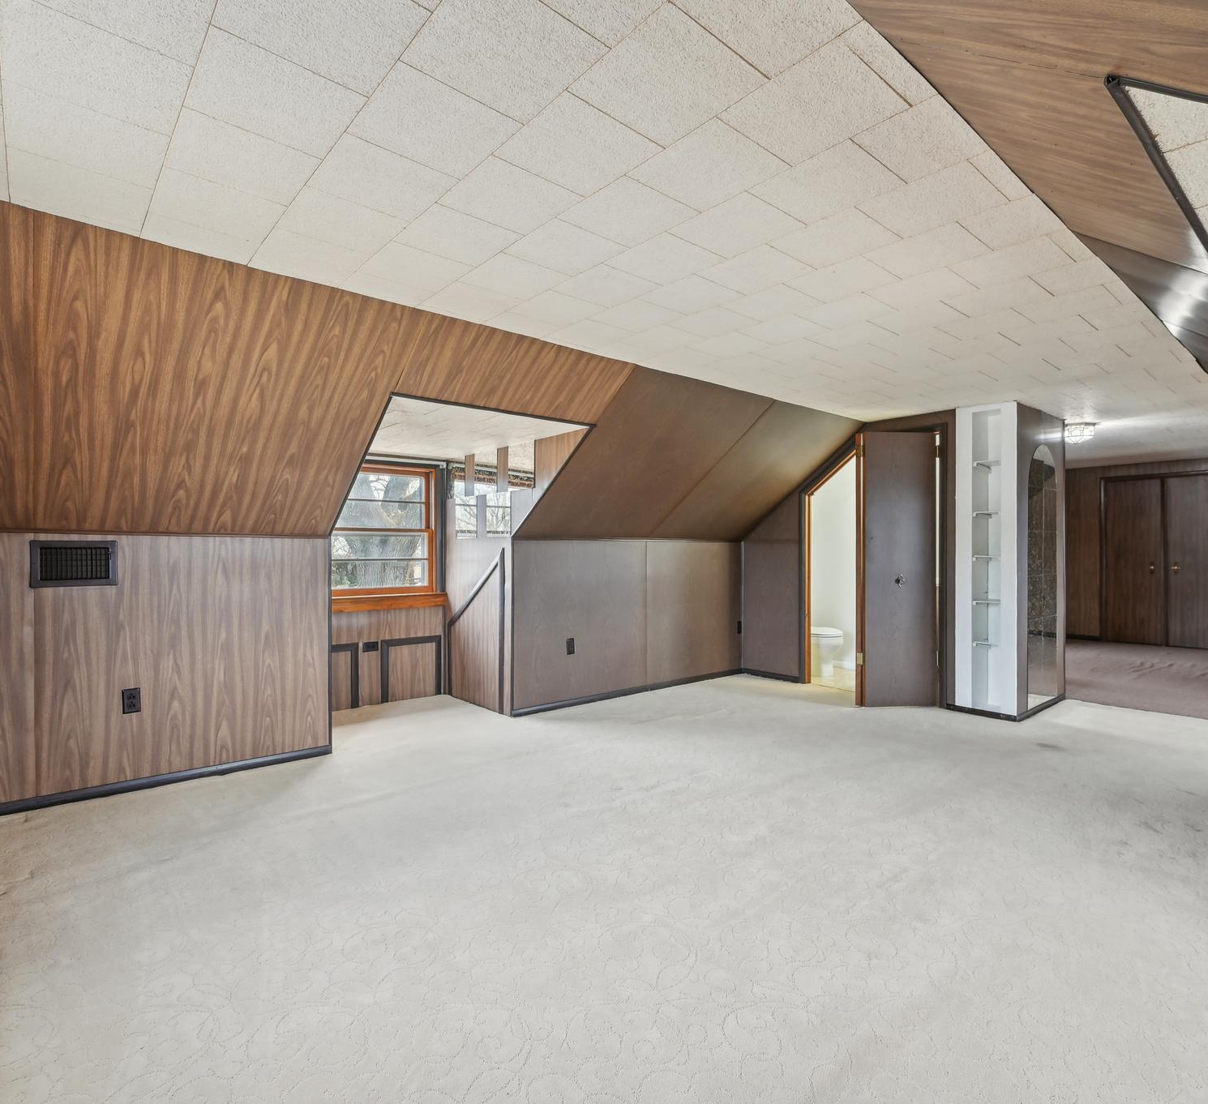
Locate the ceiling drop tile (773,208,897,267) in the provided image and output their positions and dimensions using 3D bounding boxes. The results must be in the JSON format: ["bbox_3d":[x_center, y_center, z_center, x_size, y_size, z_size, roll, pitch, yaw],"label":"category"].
[{"bbox_3d":[0.739,-1.002,2.068,0.305,0.018,0.305,0,0,-40],"label":"ceiling drop tile"}]

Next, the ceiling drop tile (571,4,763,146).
[{"bbox_3d":[0.135,-1.002,1.375,0.305,0.018,0.305,0,0,-40],"label":"ceiling drop tile"}]

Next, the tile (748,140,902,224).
[{"bbox_3d":[0.607,-1.006,1.764,0.306,0.018,0.304,0,0,-41],"label":"tile"}]

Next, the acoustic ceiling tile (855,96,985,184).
[{"bbox_3d":[0.776,-1.002,1.573,0.305,0.018,0.204,0,0,-40],"label":"acoustic ceiling tile"}]

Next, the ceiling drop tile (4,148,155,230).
[{"bbox_3d":[-1.477,-1.019,1.828,0.305,0.018,0.335,0,1,-41],"label":"ceiling drop tile"}]

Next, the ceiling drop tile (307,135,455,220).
[{"bbox_3d":[-0.598,-1.009,1.746,0.305,0.018,0.305,0,1,-41],"label":"ceiling drop tile"}]

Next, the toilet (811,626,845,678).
[{"bbox_3d":[1.913,0.765,6.024,0.430,0.750,0.700,0,0,-40],"label":"toilet"}]

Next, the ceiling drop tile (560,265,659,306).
[{"bbox_3d":[0.007,-1.012,2.451,0.306,0.018,0.304,0,0,-41],"label":"ceiling drop tile"}]

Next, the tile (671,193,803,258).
[{"bbox_3d":[0.408,-1.000,1.983,0.305,0.018,0.305,0,1,-41],"label":"tile"}]

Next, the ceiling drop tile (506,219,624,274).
[{"bbox_3d":[-0.130,-1.011,2.143,0.306,0.018,0.304,0,0,-41],"label":"ceiling drop tile"}]

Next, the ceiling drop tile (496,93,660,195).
[{"bbox_3d":[-0.065,-1.001,1.597,0.305,0.018,0.305,0,1,-41],"label":"ceiling drop tile"}]

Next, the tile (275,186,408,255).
[{"bbox_3d":[-0.796,-1.002,1.963,0.305,0.018,0.305,0,0,-40],"label":"tile"}]

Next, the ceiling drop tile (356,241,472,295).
[{"bbox_3d":[-0.671,-1.016,2.295,0.305,0.018,0.314,0,1,-41],"label":"ceiling drop tile"}]

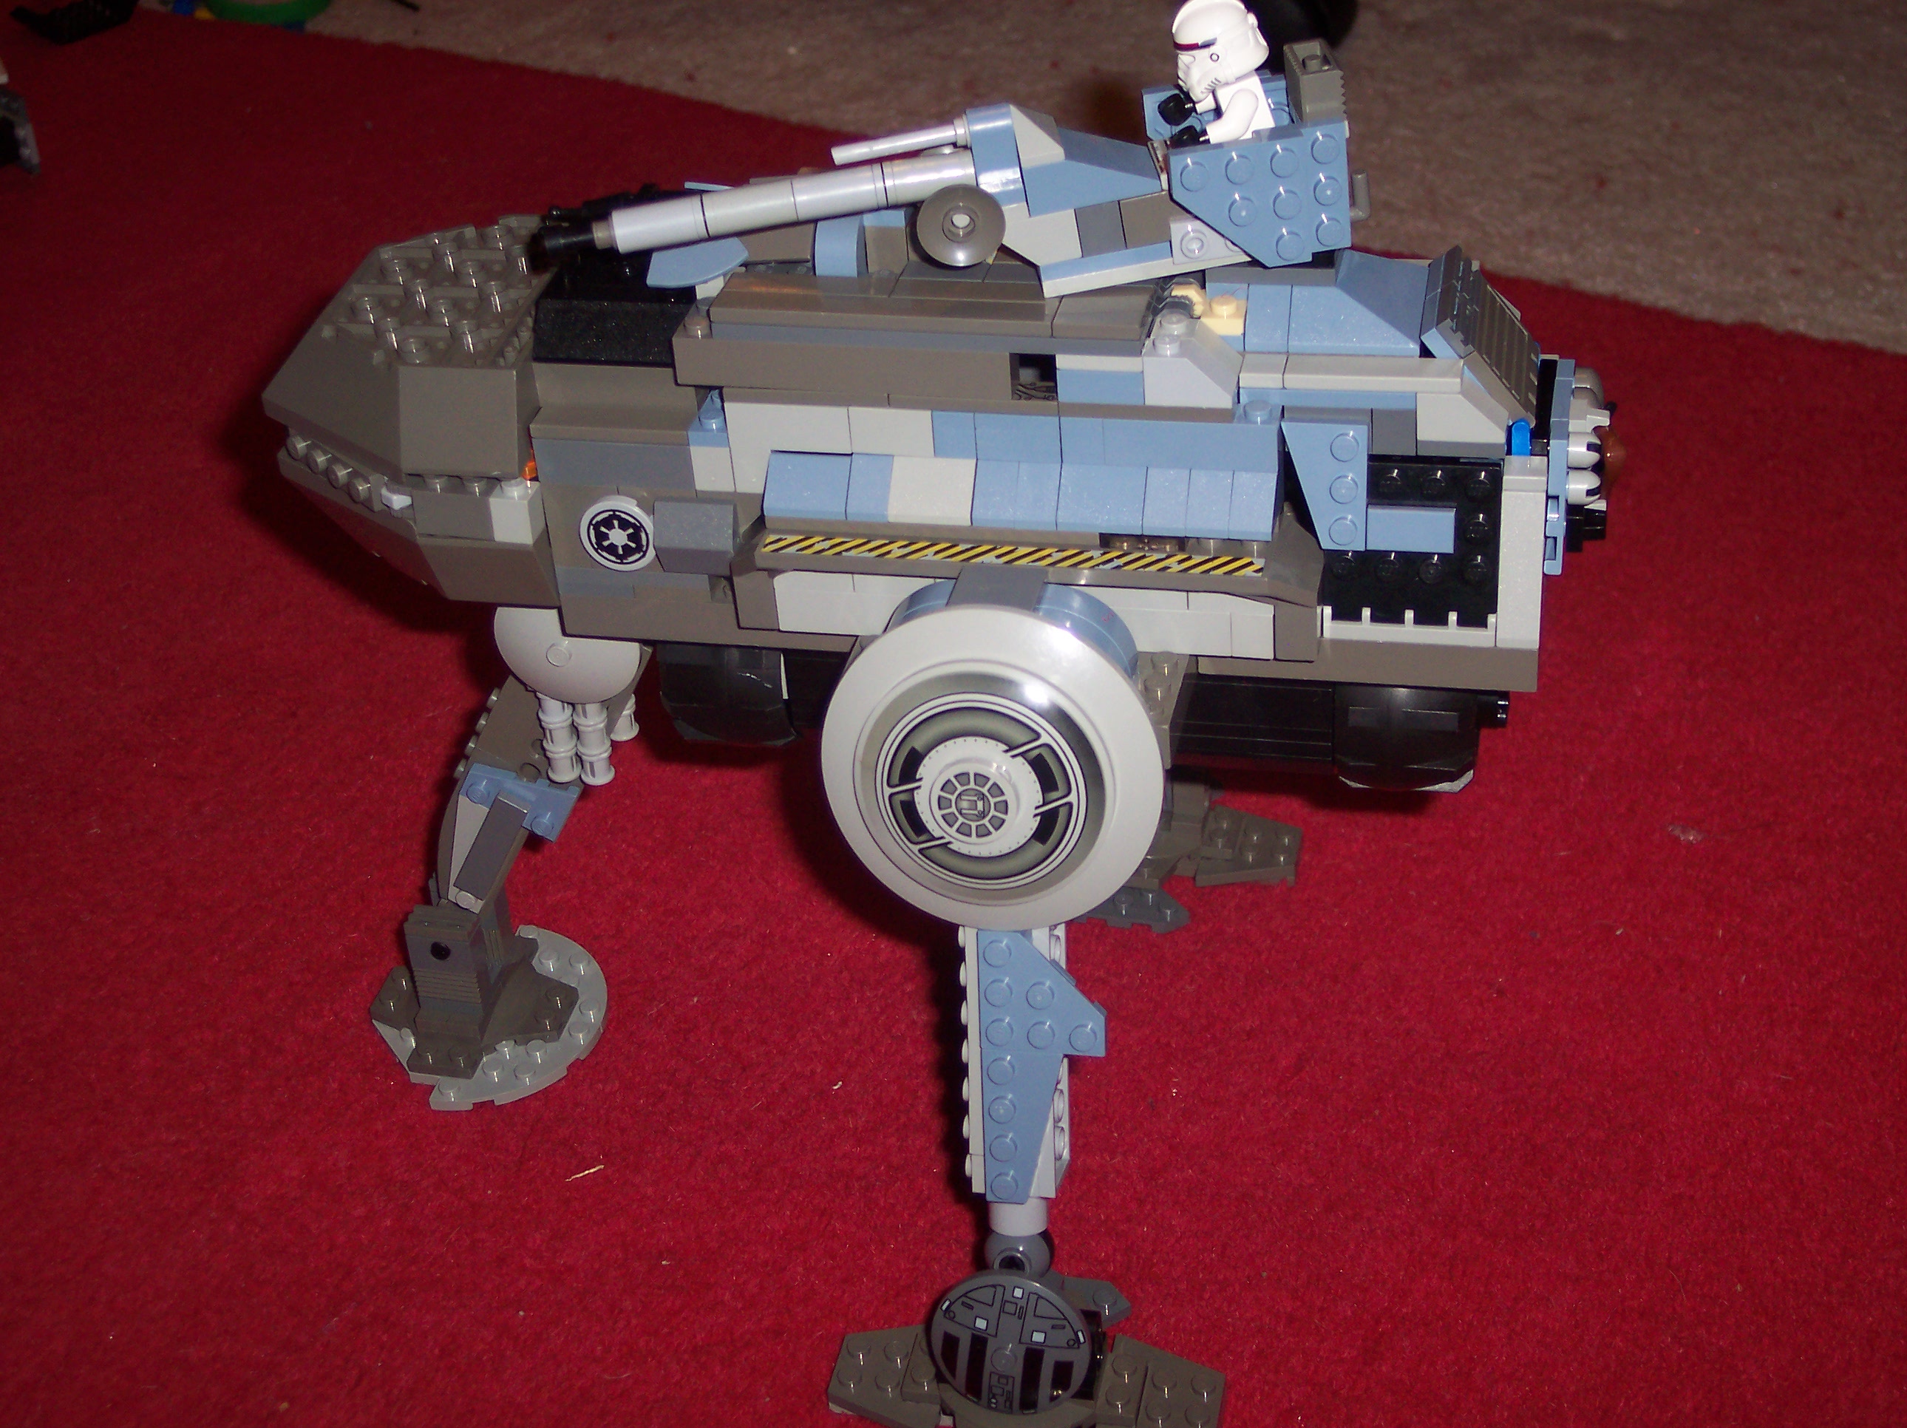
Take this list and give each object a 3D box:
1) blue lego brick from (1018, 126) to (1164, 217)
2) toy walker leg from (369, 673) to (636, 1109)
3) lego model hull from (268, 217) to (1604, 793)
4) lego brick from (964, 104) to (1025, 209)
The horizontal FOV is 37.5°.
[{"bbox_3d":[0.025,-0.101,0.513,0.024,0.010,0.016,-11,34,2],"label":"blue lego brick"},{"bbox_3d":[-0.105,0.029,0.641,0.084,0.114,0.064,3,34,12],"label":"toy walker leg"},{"bbox_3d":[-0.007,-0.044,0.566,0.269,0.114,0.084,3,34,12],"label":"lego model hull"},{"bbox_3d":[0.008,-0.102,0.511,0.008,0.013,0.016,-11,34,2],"label":"lego brick"}]

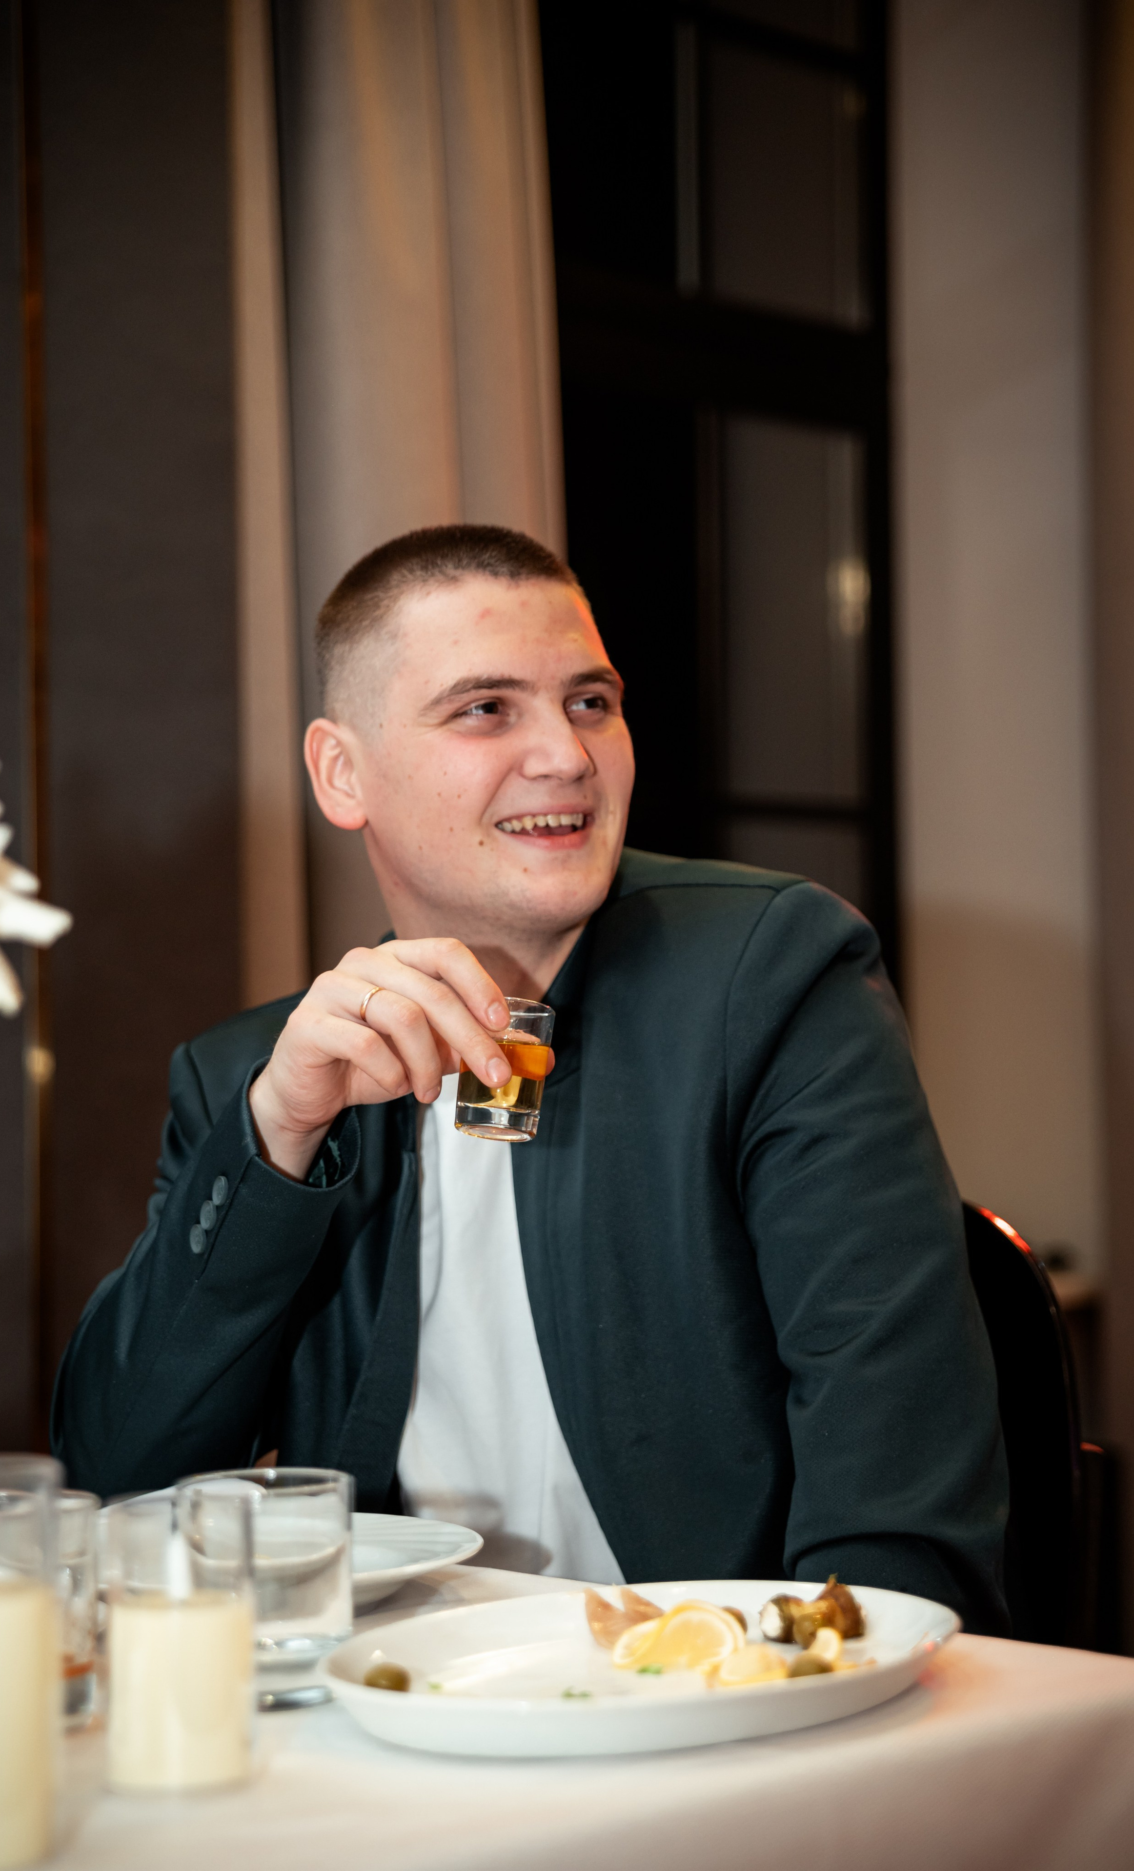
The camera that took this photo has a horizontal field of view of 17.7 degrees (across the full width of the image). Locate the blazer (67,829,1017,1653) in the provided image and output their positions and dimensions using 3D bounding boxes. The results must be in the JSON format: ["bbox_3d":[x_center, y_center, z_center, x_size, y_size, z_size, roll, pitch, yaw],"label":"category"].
[{"bbox_3d":[-0.022,0.255,1.985,0.550,0.600,0.380,0,1,29],"label":"blazer"}]

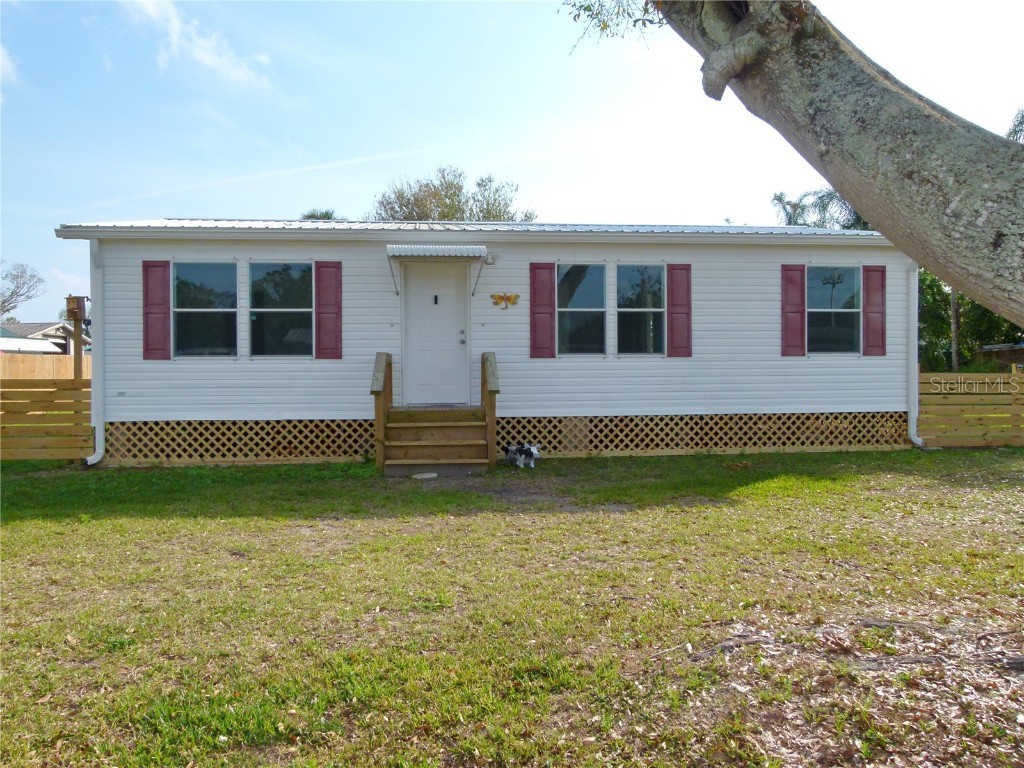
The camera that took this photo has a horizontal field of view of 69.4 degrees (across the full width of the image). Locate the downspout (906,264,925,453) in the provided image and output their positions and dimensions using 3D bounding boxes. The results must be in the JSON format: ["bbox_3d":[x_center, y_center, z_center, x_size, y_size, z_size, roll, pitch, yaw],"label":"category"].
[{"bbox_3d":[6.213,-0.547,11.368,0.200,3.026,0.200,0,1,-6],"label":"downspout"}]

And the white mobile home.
[{"bbox_3d":[-0.162,-1.093,14.711,12.954,4.266,8.250,0,1,-6],"label":"white mobile home"}]

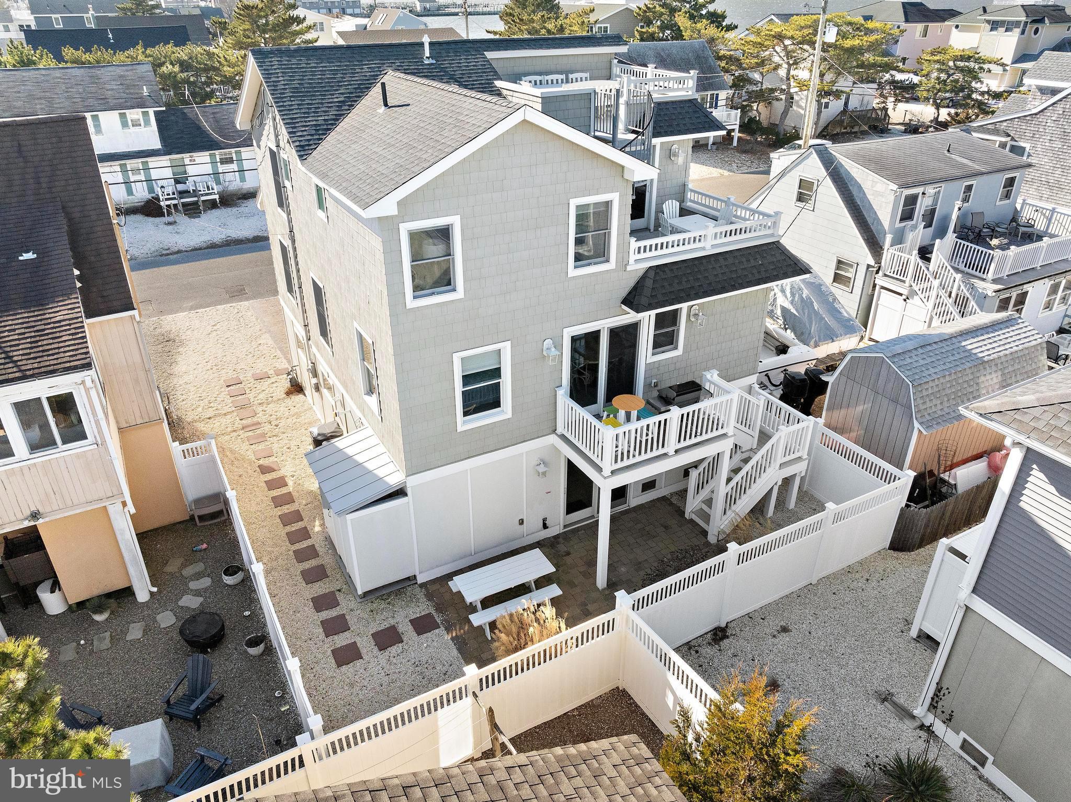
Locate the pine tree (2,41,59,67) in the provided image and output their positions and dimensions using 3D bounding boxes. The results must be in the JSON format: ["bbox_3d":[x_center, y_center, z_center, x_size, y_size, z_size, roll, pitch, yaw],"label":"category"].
[{"bbox_3d":[-33.496,-19.966,50.000,5.000,7.600,5.000,-15,32,-26],"label":"pine tree"}]

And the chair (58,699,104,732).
[{"bbox_3d":[-7.244,5.067,11.584,0.800,0.900,0.660,10,30,18],"label":"chair"}]

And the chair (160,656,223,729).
[{"bbox_3d":[-5.558,4.771,12.125,0.660,0.900,0.800,8,30,14],"label":"chair"}]

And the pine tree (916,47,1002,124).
[{"bbox_3d":[38.163,-28.034,65.486,7.400,6.700,6.800,-15,32,-25],"label":"pine tree"}]

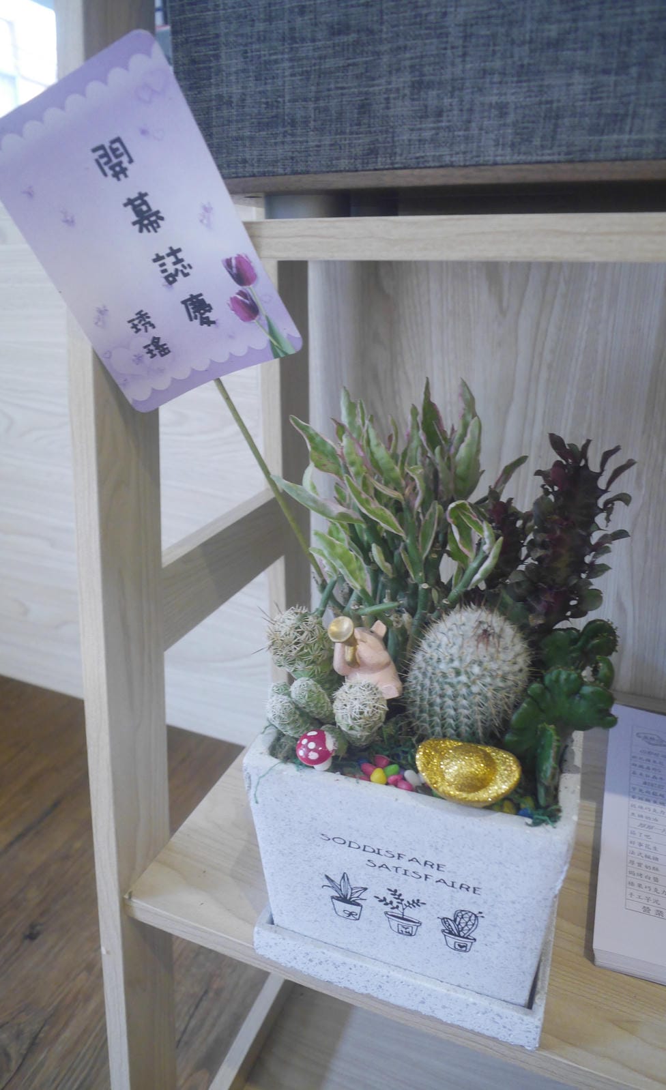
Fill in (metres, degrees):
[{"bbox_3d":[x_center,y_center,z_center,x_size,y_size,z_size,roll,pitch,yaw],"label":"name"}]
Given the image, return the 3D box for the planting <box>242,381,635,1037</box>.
[{"bbox_3d":[0.044,0.051,0.383,0.151,0.239,0.140,8,21,19],"label":"planting"}]

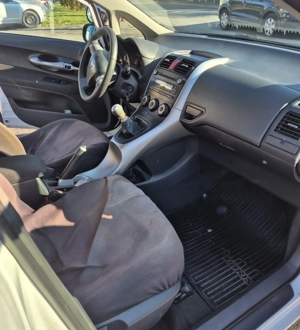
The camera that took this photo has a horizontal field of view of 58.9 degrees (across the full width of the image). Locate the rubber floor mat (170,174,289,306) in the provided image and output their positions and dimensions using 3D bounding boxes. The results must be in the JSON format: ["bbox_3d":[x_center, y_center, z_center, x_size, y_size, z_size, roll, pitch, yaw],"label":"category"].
[{"bbox_3d":[0.345,0.274,1.208,0.580,0.135,0.480,-26,41,-18],"label":"rubber floor mat"}]

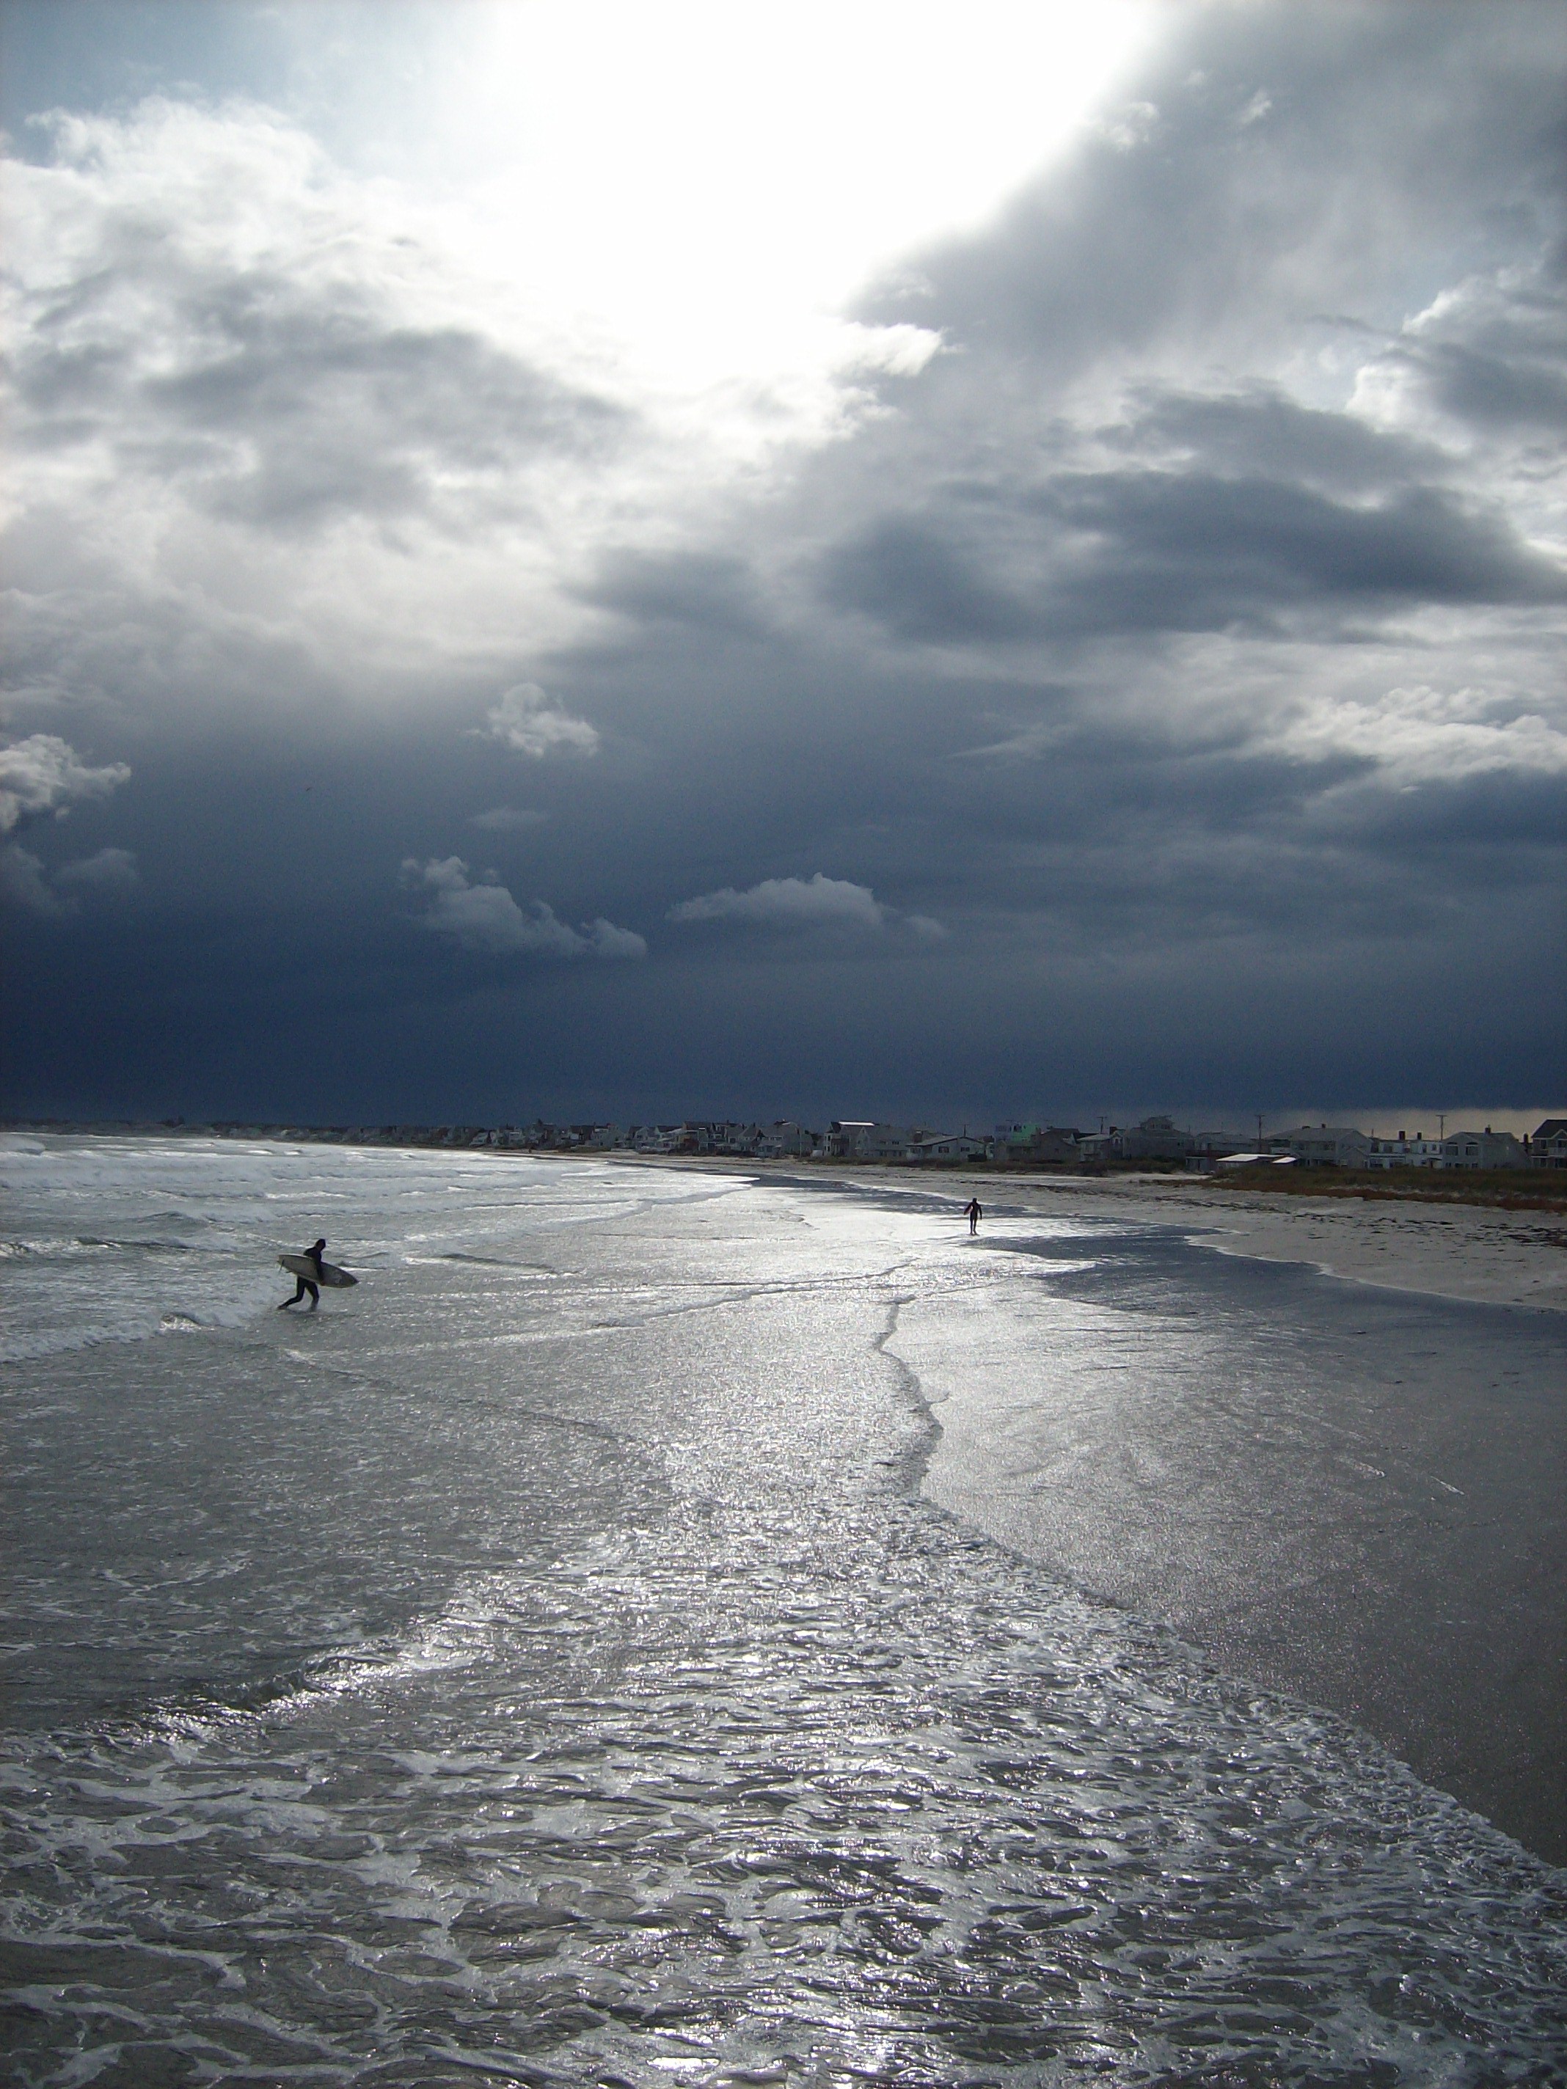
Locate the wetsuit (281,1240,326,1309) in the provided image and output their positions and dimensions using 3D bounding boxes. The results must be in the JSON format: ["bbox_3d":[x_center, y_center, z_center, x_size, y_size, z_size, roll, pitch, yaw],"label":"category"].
[{"bbox_3d":[-10.798,5.201,47.500,1.050,1.670,0.600,0,-2,-3],"label":"wetsuit"}]

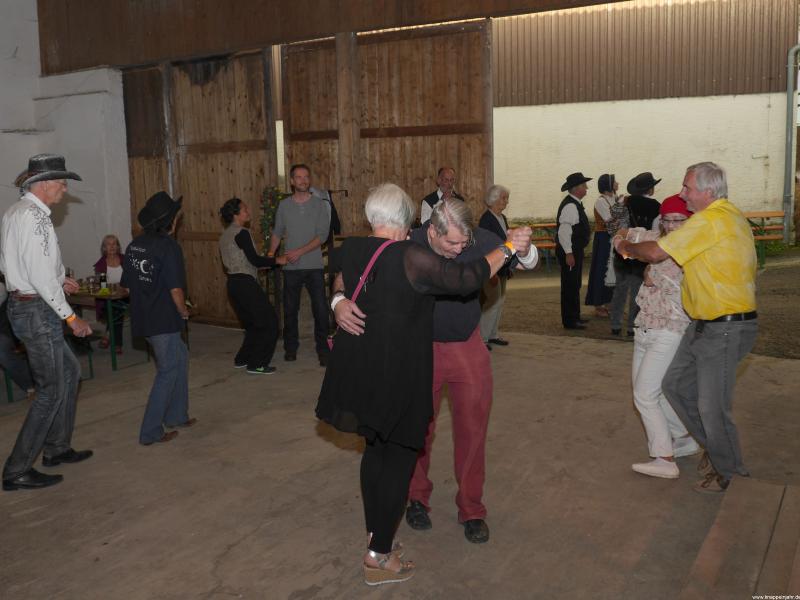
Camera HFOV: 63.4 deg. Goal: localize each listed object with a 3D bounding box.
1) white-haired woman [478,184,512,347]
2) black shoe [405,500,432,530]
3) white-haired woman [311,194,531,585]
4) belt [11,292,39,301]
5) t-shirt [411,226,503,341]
[{"bbox_3d":[0.984,-0.342,6.600,0.340,1.640,0.460,2,9,21],"label":"white-haired woman"},{"bbox_3d":[0.088,1.070,3.290,0.110,0.110,0.290,-4,11,-18],"label":"black shoe"},{"bbox_3d":[0.080,0.390,2.660,0.780,1.690,0.500,4,12,23],"label":"white-haired woman"},{"bbox_3d":[-2.060,-0.012,3.660,0.300,0.050,0.340,-4,11,-17],"label":"belt"},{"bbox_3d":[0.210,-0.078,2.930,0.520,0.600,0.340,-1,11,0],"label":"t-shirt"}]

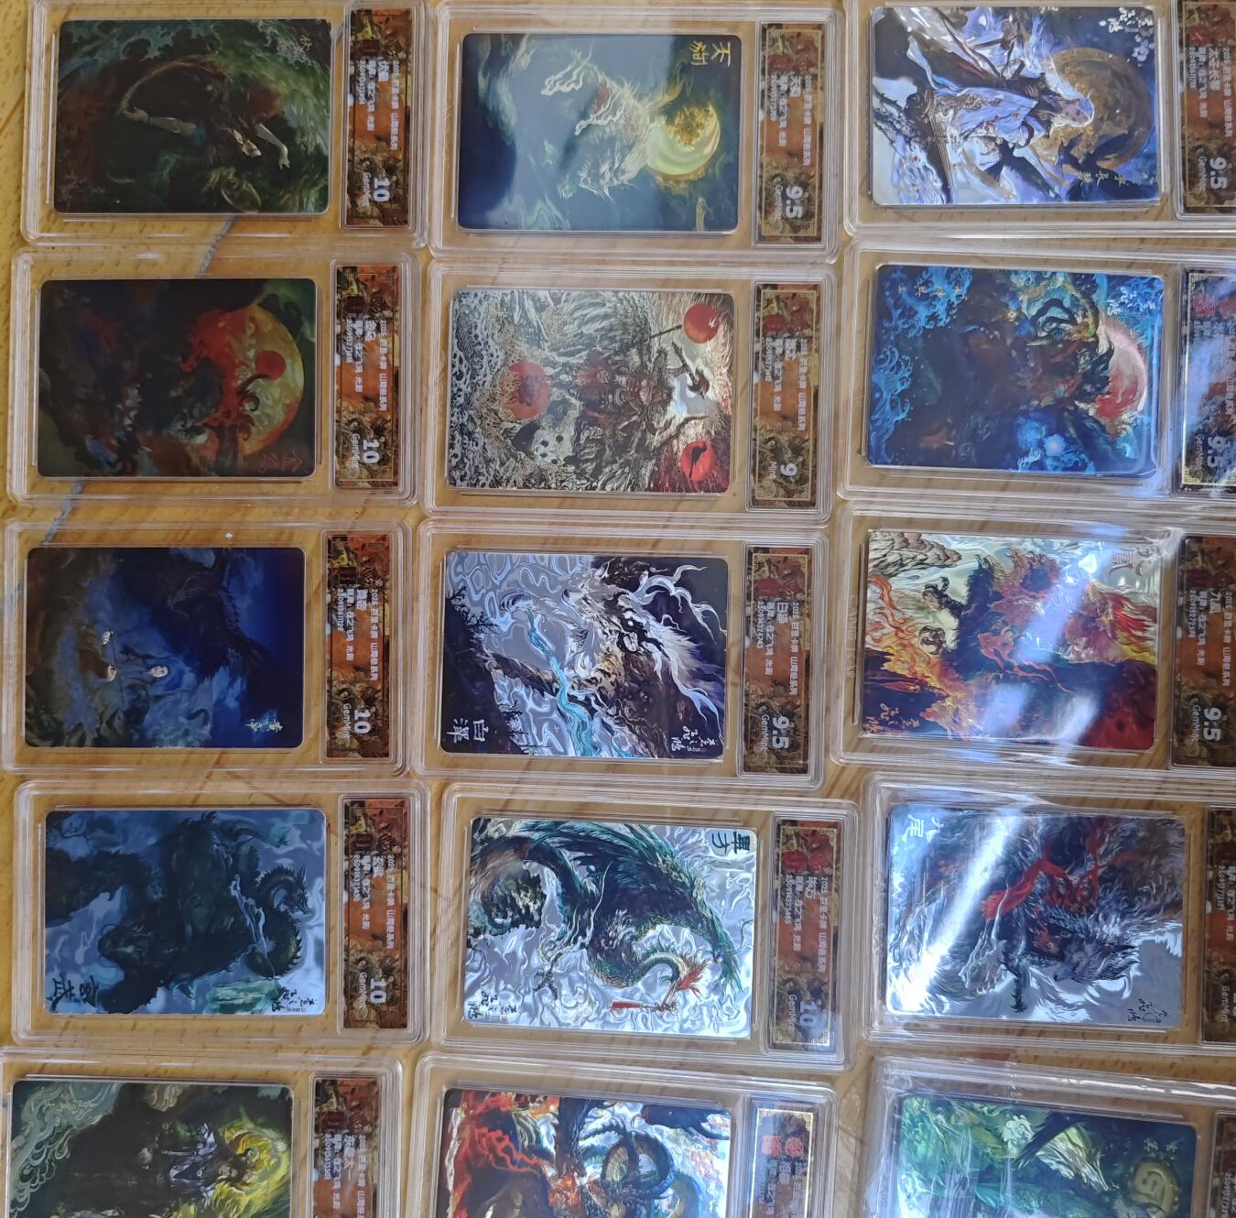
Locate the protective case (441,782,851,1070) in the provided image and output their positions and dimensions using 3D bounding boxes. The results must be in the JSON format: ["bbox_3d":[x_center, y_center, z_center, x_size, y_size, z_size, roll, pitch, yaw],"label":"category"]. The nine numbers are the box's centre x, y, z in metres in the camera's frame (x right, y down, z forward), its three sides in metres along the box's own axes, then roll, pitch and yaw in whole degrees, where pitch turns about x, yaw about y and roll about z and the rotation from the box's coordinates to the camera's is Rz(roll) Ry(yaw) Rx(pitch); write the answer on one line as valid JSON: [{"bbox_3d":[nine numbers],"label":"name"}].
[{"bbox_3d":[0.009,0.098,0.337,0.128,0.006,0.080,2,88,2],"label":"protective case"}]

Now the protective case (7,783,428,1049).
[{"bbox_3d":[-0.124,0.094,0.341,0.128,0.006,0.080,0,88,2],"label":"protective case"}]

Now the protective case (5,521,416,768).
[{"bbox_3d":[-0.131,0.012,0.344,0.128,0.006,0.080,0,88,2],"label":"protective case"}]

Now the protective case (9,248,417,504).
[{"bbox_3d":[-0.128,-0.073,0.346,0.128,0.006,0.080,0,88,2],"label":"protective case"}]

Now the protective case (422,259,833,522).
[{"bbox_3d":[0.003,-0.068,0.343,0.128,0.006,0.080,1,88,2],"label":"protective case"}]

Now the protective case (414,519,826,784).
[{"bbox_3d":[0.001,0.015,0.340,0.128,0.006,0.080,1,88,2],"label":"protective case"}]

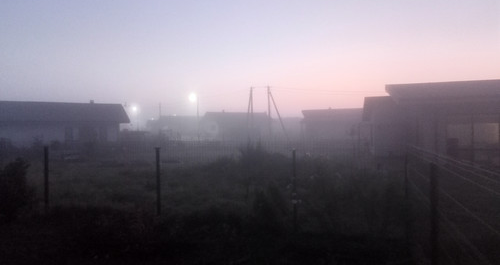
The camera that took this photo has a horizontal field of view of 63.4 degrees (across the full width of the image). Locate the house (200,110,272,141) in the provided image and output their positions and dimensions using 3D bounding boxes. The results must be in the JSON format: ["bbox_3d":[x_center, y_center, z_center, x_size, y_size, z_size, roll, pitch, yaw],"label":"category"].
[{"bbox_3d":[-2.350,-0.980,68.000,10.600,5.000,8.000,-1,0,-18],"label":"house"}]

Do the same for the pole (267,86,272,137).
[{"bbox_3d":[3.020,-2.910,62.000,0.600,8.300,0.350,-1,0,0],"label":"pole"}]

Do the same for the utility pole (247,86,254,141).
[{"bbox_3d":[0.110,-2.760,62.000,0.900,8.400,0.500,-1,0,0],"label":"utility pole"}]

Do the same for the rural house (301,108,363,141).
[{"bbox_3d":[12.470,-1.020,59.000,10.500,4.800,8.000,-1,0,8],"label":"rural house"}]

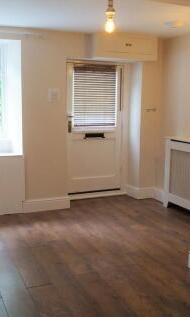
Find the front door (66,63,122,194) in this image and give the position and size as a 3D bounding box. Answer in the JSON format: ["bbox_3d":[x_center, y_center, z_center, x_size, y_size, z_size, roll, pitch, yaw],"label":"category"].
[{"bbox_3d":[-0.017,-0.406,5.125,0.875,1.810,0.045,-3,10,-22],"label":"front door"}]

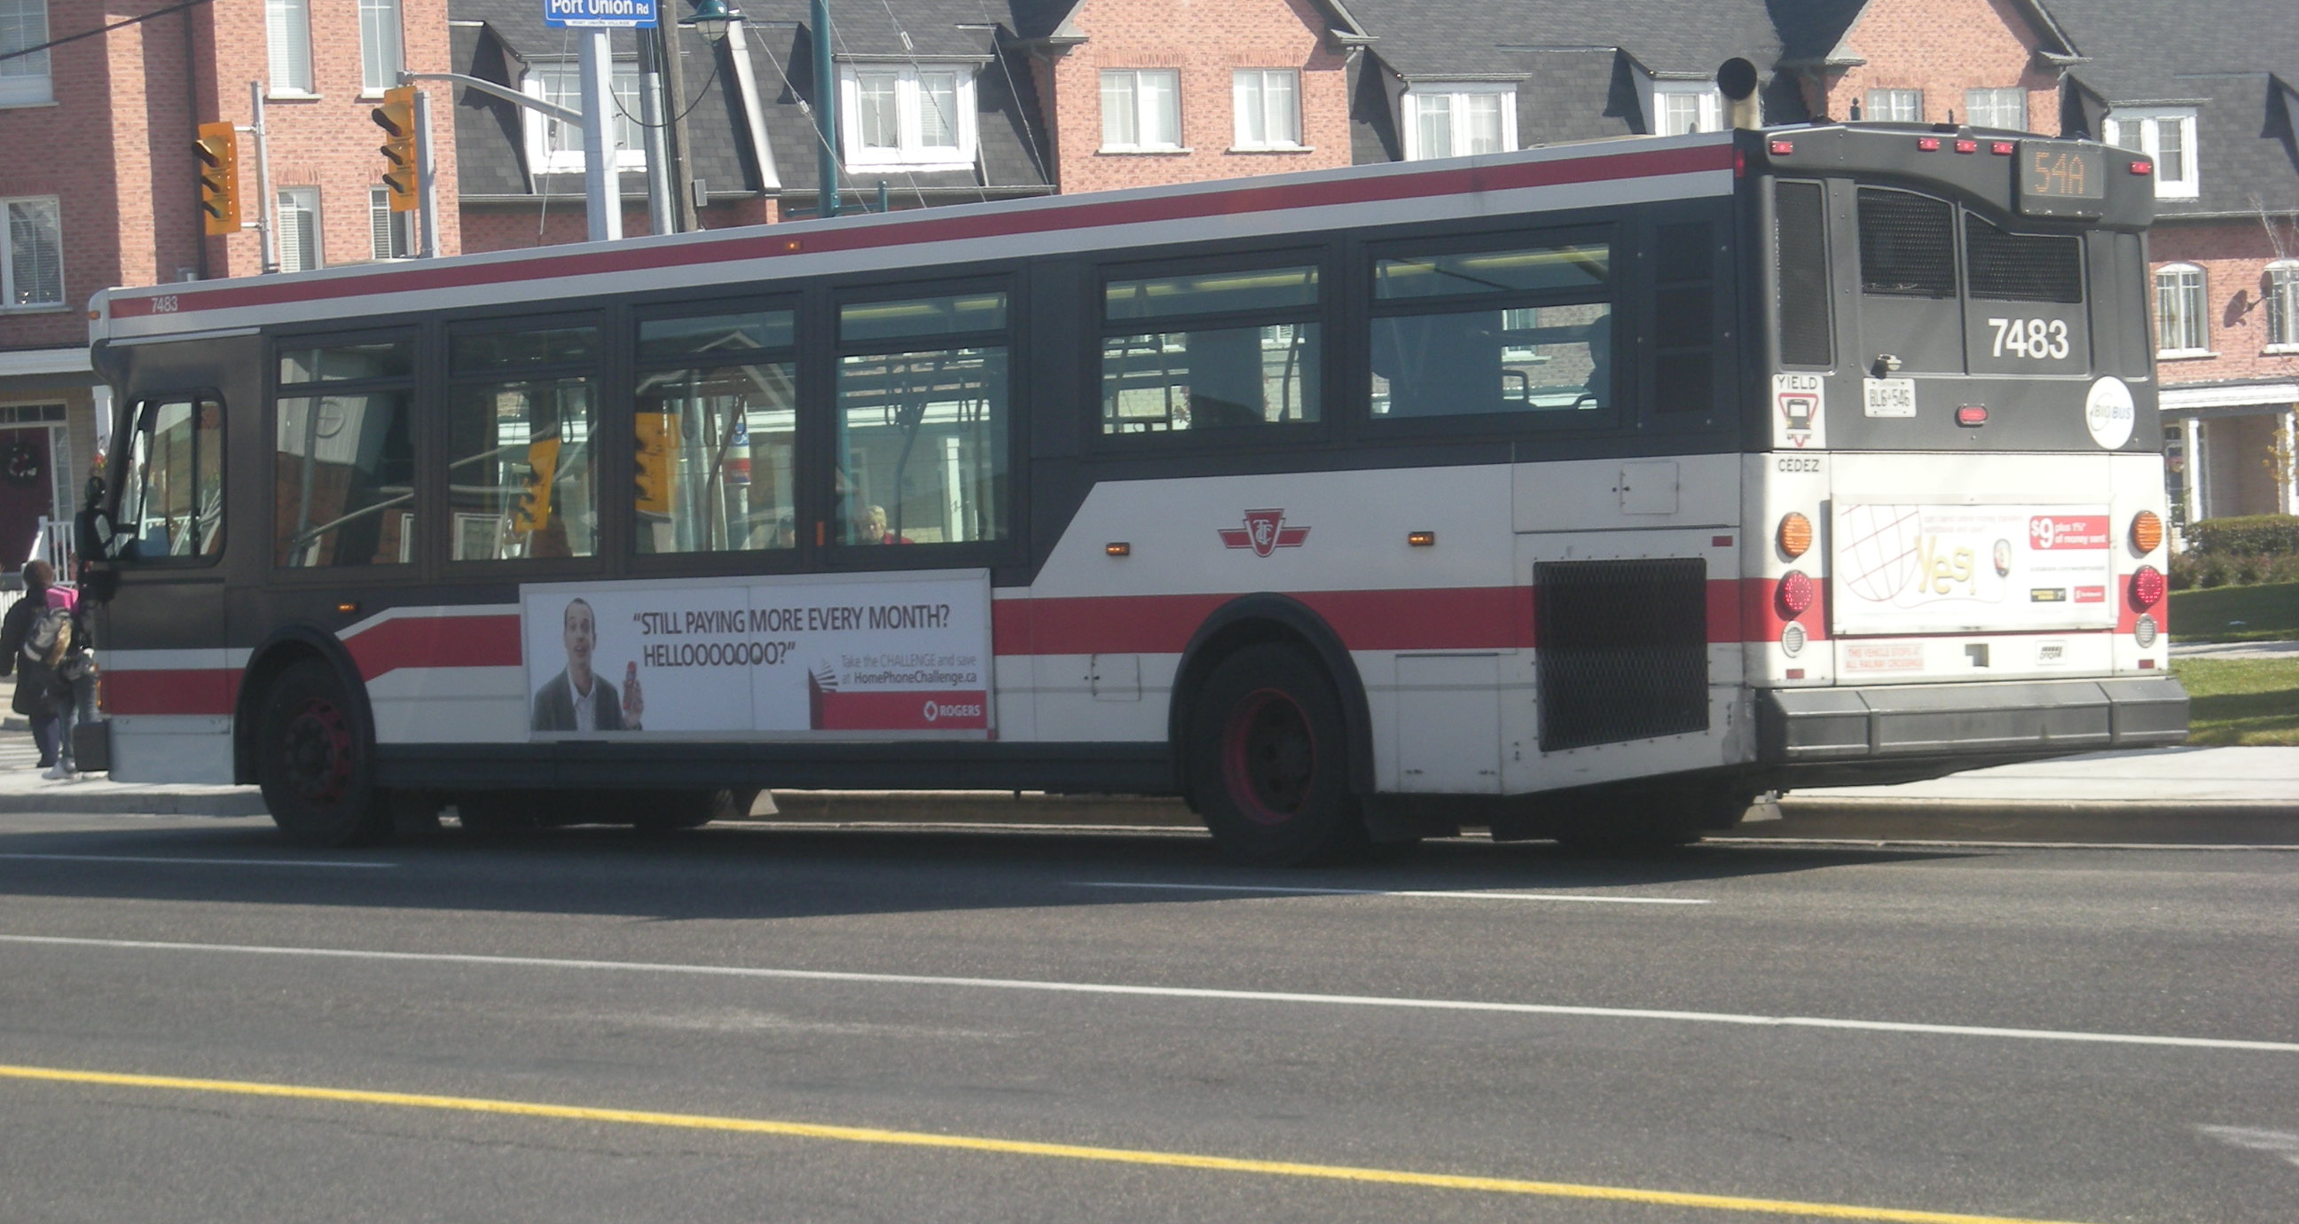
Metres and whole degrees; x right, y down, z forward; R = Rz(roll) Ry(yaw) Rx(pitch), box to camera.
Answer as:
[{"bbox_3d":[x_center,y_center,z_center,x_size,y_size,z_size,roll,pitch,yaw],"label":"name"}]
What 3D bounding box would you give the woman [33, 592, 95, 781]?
[{"bbox_3d":[-7.687,0.521,44.200,0.420,1.340,0.420,-4,2,-43],"label":"woman"}]

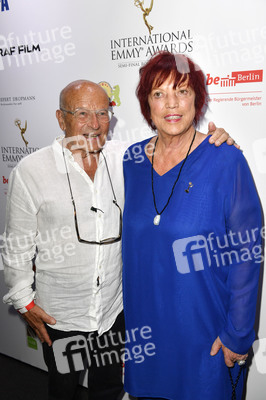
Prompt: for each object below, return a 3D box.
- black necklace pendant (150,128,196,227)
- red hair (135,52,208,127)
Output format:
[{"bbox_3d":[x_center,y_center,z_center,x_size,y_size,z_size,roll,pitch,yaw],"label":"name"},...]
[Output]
[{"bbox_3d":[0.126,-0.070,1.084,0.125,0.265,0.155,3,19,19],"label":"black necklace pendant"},{"bbox_3d":[0.119,-0.333,1.070,0.210,0.225,0.215,-3,18,9],"label":"red hair"}]

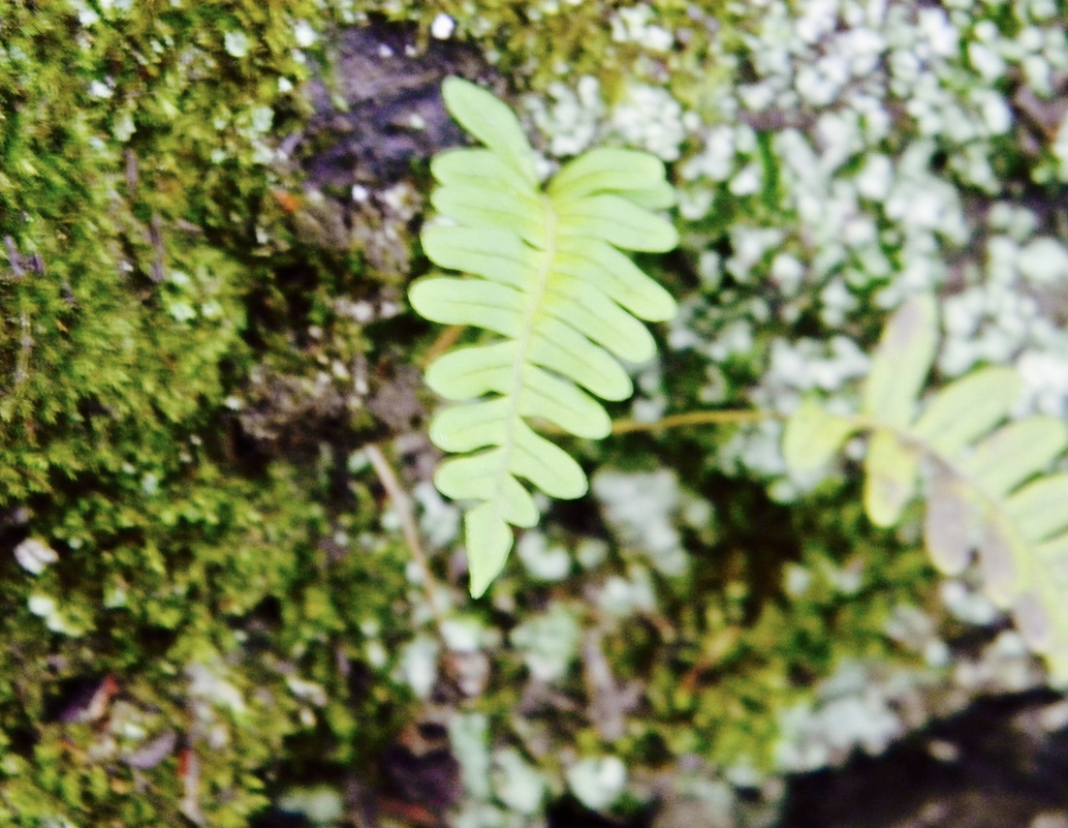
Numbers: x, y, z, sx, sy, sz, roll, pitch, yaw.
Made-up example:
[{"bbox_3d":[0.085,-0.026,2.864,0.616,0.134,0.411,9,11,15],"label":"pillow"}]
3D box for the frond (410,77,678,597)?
[{"bbox_3d":[0.001,-0.010,0.450,0.035,0.069,0.022,8,0,0],"label":"frond"}]

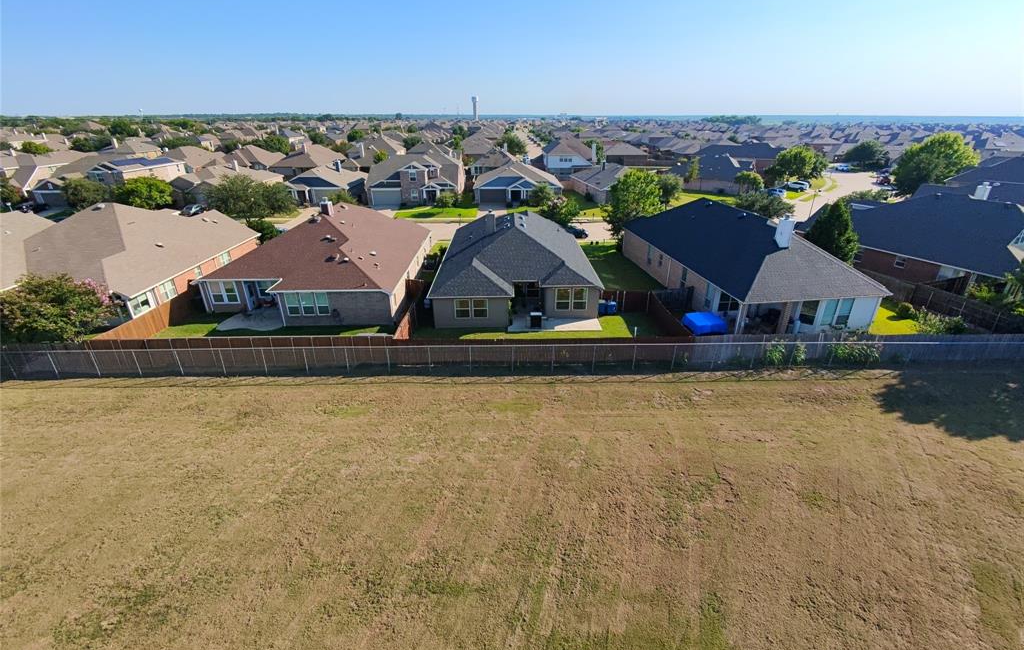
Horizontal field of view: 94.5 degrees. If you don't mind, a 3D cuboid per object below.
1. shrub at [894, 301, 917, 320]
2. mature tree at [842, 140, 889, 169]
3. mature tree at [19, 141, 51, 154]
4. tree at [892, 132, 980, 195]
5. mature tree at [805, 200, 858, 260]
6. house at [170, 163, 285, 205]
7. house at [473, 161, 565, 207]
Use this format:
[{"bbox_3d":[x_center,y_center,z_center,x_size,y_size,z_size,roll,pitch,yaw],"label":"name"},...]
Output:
[{"bbox_3d":[29.802,-1.285,36.139,1.350,1.250,1.350,0,24,0],"label":"shrub"},{"bbox_3d":[95.080,-45.715,128.409,12.000,8.200,11.500,0,24,0],"label":"mature tree"},{"bbox_3d":[-130.234,-46.347,130.400,8.600,7.600,8.600,0,24,0],"label":"mature tree"},{"bbox_3d":[86.580,-32.190,94.480,13.300,11.800,13.300,0,24,0],"label":"tree"},{"bbox_3d":[30.778,-8.322,45.538,4.400,7.400,4.400,0,24,0],"label":"mature tree"},{"bbox_3d":[-54.623,-28.254,91.395,13.200,6.300,20.000,0,24,0],"label":"house"},{"bbox_3d":[1.035,-29.464,95.348,16.600,6.700,20.000,-1,24,-1],"label":"house"}]

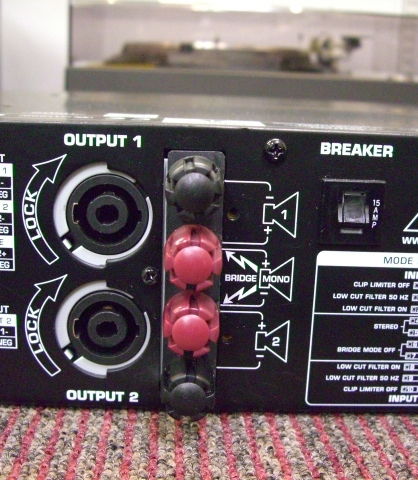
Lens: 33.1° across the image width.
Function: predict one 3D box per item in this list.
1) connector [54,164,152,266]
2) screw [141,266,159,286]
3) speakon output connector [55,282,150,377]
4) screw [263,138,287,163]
[{"bbox_3d":[-0.031,-0.009,0.212,0.029,0.030,0.018,2,13,-2],"label":"connector"},{"bbox_3d":[-0.017,0.011,0.208,0.005,0.005,0.003,2,13,-2],"label":"screw"},{"bbox_3d":[-0.032,0.025,0.221,0.029,0.030,0.018,2,13,-2],"label":"speakon output connector"},{"bbox_3d":[0.019,-0.026,0.200,0.006,0.006,0.003,2,13,-2],"label":"screw"}]

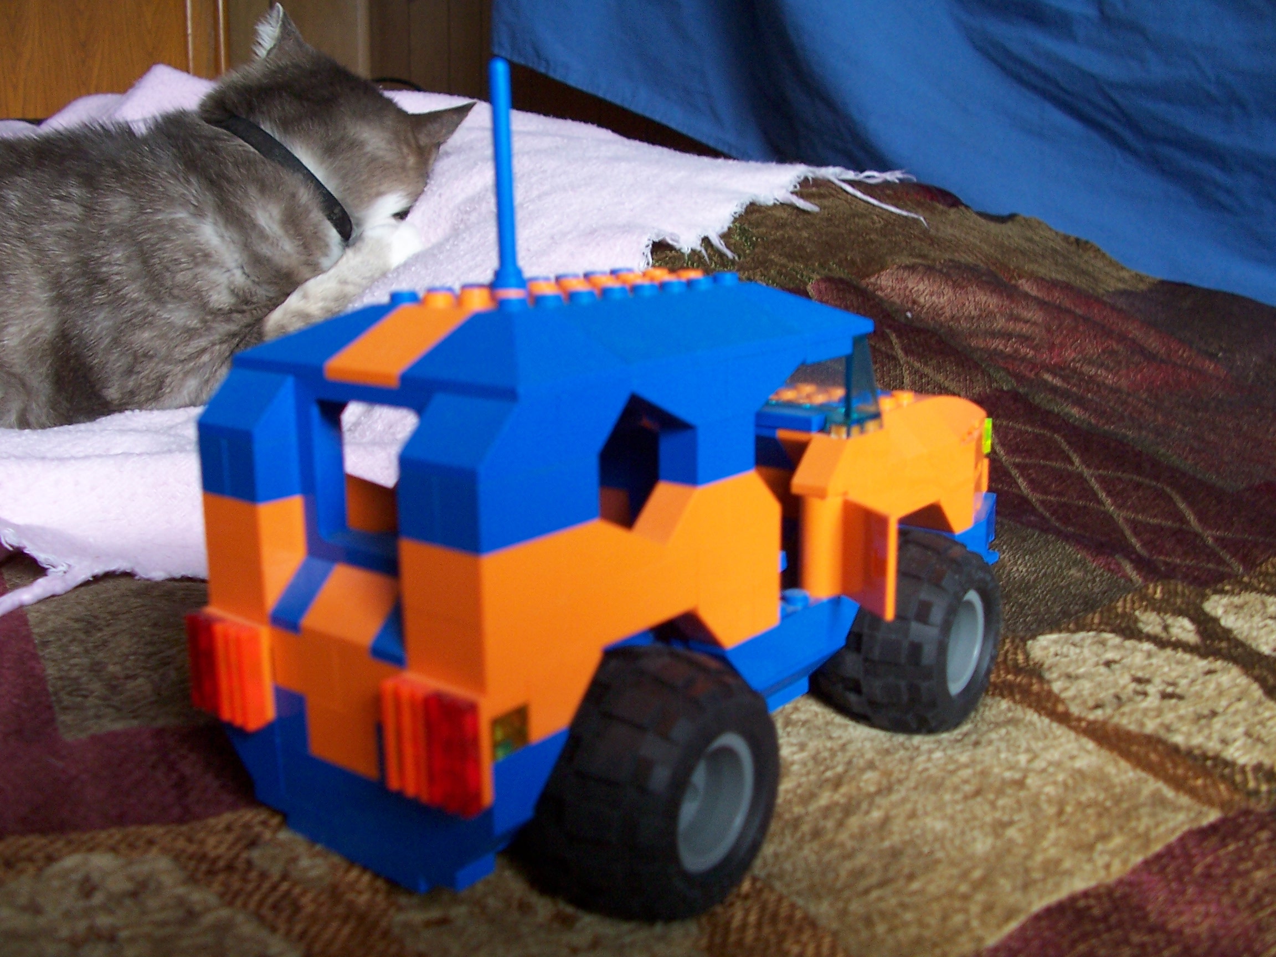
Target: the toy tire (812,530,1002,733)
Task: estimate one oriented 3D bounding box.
[{"bbox_3d":[0.057,0.032,0.273,0.028,0.043,0.043,9,16,38],"label":"toy tire"}]

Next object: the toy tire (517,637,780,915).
[{"bbox_3d":[0.001,0.048,0.208,0.029,0.043,0.043,9,16,38],"label":"toy tire"}]

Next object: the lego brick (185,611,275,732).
[{"bbox_3d":[-0.065,0.030,0.207,0.016,0.016,0.005,9,16,38],"label":"lego brick"}]

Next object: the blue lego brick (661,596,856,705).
[{"bbox_3d":[0.022,0.029,0.235,0.017,0.012,0.035,9,16,38],"label":"blue lego brick"}]

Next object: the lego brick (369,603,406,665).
[{"bbox_3d":[-0.032,0.021,0.188,0.008,0.010,0.013,9,16,38],"label":"lego brick"}]

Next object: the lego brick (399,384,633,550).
[{"bbox_3d":[-0.017,-0.003,0.183,0.016,0.019,0.032,9,16,38],"label":"lego brick"}]

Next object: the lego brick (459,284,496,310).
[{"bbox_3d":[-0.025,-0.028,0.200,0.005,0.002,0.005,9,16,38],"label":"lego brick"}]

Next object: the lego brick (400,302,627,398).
[{"bbox_3d":[-0.018,-0.019,0.185,0.024,0.010,0.024,9,16,38],"label":"lego brick"}]

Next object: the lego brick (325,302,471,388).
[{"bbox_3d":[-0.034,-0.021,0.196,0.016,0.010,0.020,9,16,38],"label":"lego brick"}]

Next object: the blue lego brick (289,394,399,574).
[{"bbox_3d":[-0.038,-0.001,0.196,0.032,0.029,0.008,9,16,38],"label":"blue lego brick"}]

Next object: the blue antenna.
[{"bbox_3d":[-0.022,-0.049,0.213,0.006,0.039,0.006,-1,13,0],"label":"blue antenna"}]

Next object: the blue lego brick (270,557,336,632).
[{"bbox_3d":[-0.050,0.017,0.204,0.008,0.010,0.015,9,16,38],"label":"blue lego brick"}]

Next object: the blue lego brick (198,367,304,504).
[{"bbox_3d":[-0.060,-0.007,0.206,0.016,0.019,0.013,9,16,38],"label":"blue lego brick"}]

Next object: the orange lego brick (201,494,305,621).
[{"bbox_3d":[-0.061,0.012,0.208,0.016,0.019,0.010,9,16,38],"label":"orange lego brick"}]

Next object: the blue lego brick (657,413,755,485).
[{"bbox_3d":[0.011,-0.005,0.212,0.008,0.010,0.016,9,16,38],"label":"blue lego brick"}]

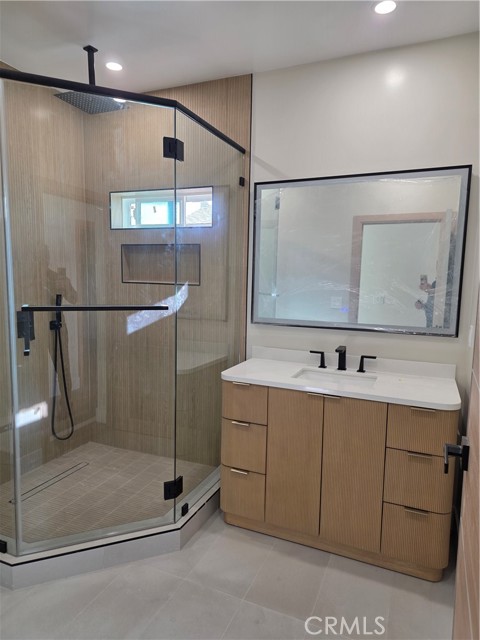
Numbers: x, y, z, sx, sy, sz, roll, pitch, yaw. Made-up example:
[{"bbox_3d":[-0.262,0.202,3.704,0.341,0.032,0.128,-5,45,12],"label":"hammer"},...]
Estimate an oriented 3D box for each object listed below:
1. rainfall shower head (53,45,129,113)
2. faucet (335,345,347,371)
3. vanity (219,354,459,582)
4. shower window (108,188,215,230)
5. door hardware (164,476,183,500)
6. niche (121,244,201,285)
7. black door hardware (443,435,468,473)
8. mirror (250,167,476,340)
[{"bbox_3d":[-0.859,-1.410,2.462,0.304,0.283,0.304,4,7,24],"label":"rainfall shower head"},{"bbox_3d":[0.594,0.236,2.506,0.052,0.143,0.175,4,7,24],"label":"faucet"},{"bbox_3d":[0.523,0.733,2.399,1.220,0.889,0.636,4,7,24],"label":"vanity"},{"bbox_3d":[-0.573,-0.807,3.128,0.892,0.276,0.110,4,7,24],"label":"shower window"},{"bbox_3d":[-0.335,0.873,2.205,0.118,0.093,0.050,-5,8,-43],"label":"door hardware"},{"bbox_3d":[-0.574,-0.410,3.167,0.689,0.289,0.100,4,7,24],"label":"niche"},{"bbox_3d":[0.538,0.348,1.058,0.062,0.065,0.170,4,7,24],"label":"black door hardware"},{"bbox_3d":[0.655,-0.393,2.550,1.227,0.910,0.035,4,7,24],"label":"mirror"}]

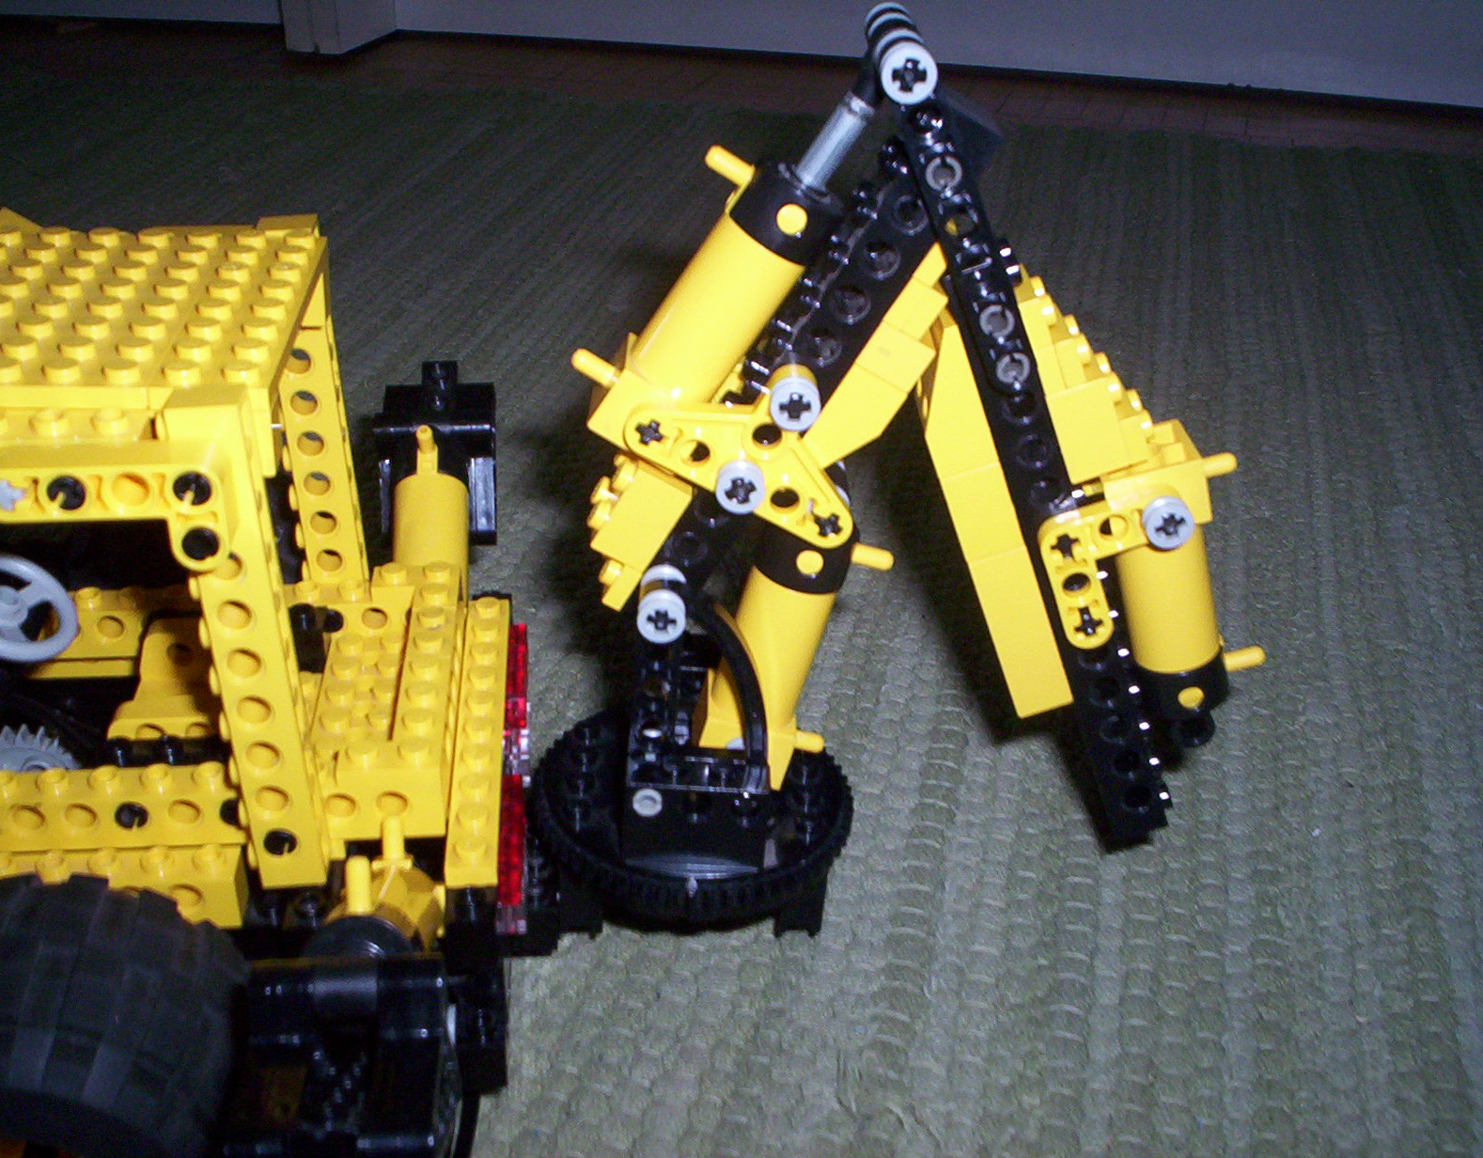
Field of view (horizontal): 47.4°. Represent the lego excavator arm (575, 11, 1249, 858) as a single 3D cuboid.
[{"bbox_3d":[0.034,-0.018,0.278,0.122,0.139,0.041,0,30,-4],"label":"lego excavator arm"}]

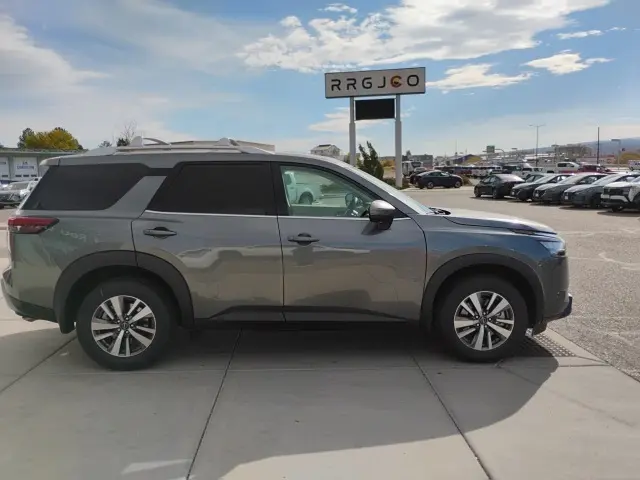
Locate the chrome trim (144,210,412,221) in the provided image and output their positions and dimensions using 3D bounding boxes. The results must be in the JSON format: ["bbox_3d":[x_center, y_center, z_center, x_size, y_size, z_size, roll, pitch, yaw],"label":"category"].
[{"bbox_3d":[-0.307,-0.193,4.087,2.100,0.070,0.040,0,7,-2],"label":"chrome trim"}]

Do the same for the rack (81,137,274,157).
[{"bbox_3d":[-1.191,-0.857,4.853,1.620,0.150,1.200,0,7,-3],"label":"rack"}]

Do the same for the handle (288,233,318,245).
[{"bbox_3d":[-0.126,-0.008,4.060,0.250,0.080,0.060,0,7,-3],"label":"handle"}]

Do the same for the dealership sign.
[{"bbox_3d":[4.824,-13.621,45.000,9.000,2.200,0.500,1,7,14],"label":"dealership sign"}]

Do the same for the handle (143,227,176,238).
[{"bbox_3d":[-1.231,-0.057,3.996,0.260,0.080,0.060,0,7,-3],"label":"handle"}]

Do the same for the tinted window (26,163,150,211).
[{"bbox_3d":[-1.808,-0.411,4.000,0.950,0.370,0.070,0,-7,-3],"label":"tinted window"}]

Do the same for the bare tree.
[{"bbox_3d":[-24.129,-10.955,65.535,2.900,8.170,2.900,-1,8,0],"label":"bare tree"}]

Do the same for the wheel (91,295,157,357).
[{"bbox_3d":[-1.548,0.666,4.165,0.490,0.490,0.200,0,7,-3],"label":"wheel"}]

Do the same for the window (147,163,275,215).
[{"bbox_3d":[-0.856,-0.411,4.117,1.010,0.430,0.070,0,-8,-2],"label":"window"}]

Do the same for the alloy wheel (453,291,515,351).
[{"bbox_3d":[1.341,0.650,4.324,0.492,0.492,0.200,0,7,-2],"label":"alloy wheel"}]

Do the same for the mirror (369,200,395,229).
[{"bbox_3d":[0.486,-0.193,4.031,0.200,0.230,0.250,0,7,-2],"label":"mirror"}]

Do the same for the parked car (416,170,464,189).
[{"bbox_3d":[10.565,-5.349,46.000,4.680,1.480,1.830,-3,8,-19],"label":"parked car"}]

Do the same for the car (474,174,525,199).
[{"bbox_3d":[11.000,-3.264,31.700,1.830,1.450,4.750,-1,7,-4],"label":"car"}]

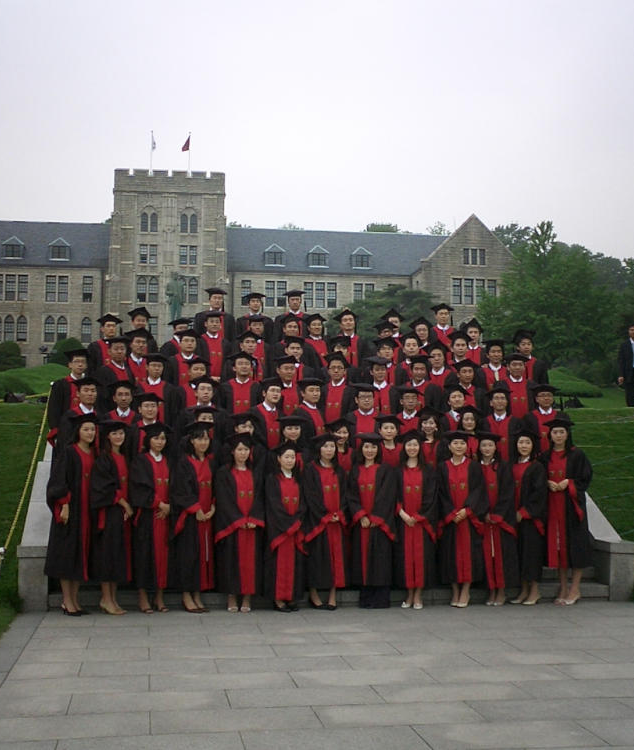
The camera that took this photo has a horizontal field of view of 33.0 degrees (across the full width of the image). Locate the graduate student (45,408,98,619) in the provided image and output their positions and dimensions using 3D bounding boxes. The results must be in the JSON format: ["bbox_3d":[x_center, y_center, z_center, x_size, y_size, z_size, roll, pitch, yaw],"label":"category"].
[{"bbox_3d":[-2.270,1.257,9.818,0.440,1.861,0.500,-4,-5,42],"label":"graduate student"}]

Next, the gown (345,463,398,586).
[{"bbox_3d":[0.528,1.452,10.368,0.520,1.184,0.360,-1,-4,13],"label":"gown"}]

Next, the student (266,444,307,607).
[{"bbox_3d":[-0.287,1.422,10.064,0.430,1.560,0.350,1,-4,-9],"label":"student"}]

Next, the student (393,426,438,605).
[{"bbox_3d":[0.952,1.389,10.332,0.450,1.684,0.340,0,-4,5],"label":"student"}]

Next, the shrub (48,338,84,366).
[{"bbox_3d":[-18.374,-1.422,80.000,3.600,2.600,3.500,1,-4,-9],"label":"shrub"}]

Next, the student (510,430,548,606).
[{"bbox_3d":[2.091,1.409,10.567,0.360,1.698,0.450,4,-6,-40],"label":"student"}]

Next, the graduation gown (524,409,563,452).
[{"bbox_3d":[2.502,0.971,11.704,0.520,1.220,0.340,0,-4,4],"label":"graduation gown"}]

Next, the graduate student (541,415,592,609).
[{"bbox_3d":[2.469,1.344,10.587,0.520,1.845,0.400,-3,-5,35],"label":"graduate student"}]

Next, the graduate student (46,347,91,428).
[{"bbox_3d":[-2.729,0.617,11.932,0.520,1.790,0.360,2,-5,-18],"label":"graduate student"}]

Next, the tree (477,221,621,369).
[{"bbox_3d":[9.136,-2.967,42.000,5.600,6.200,5.400,0,-4,0],"label":"tree"}]

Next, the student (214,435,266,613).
[{"bbox_3d":[-0.727,1.394,10.117,0.520,1.659,0.380,2,-4,-19],"label":"student"}]

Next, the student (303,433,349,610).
[{"bbox_3d":[0.091,1.386,10.185,0.460,1.655,0.350,2,-5,-20],"label":"student"}]

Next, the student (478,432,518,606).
[{"bbox_3d":[1.781,1.414,10.533,0.480,1.693,0.380,-2,-5,29],"label":"student"}]

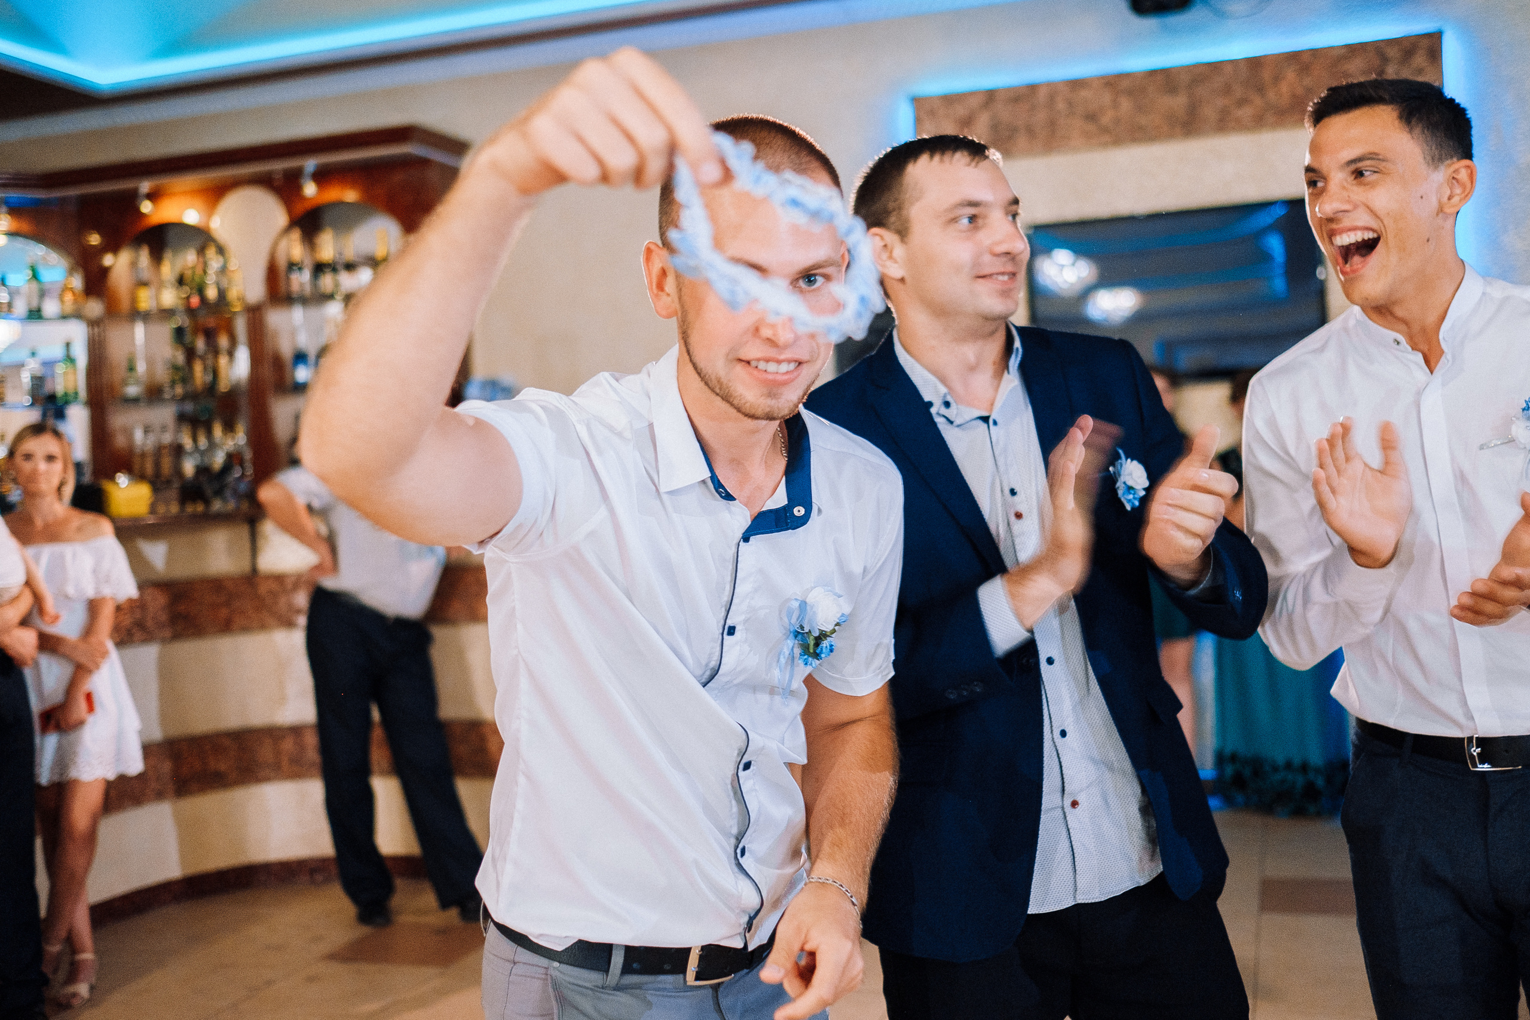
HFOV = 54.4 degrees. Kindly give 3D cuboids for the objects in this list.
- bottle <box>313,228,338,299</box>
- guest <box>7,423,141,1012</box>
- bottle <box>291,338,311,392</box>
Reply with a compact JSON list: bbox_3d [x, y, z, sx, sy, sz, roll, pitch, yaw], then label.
[{"bbox_3d":[-1.982,-1.108,6.700,0.095,0.312,0.095,-2,0,16],"label":"bottle"},{"bbox_3d":[-2.050,0.575,4.376,0.430,1.660,0.360,-2,0,-5],"label":"guest"},{"bbox_3d":[-2.089,-0.654,6.700,0.080,0.242,0.080,-2,0,16],"label":"bottle"}]

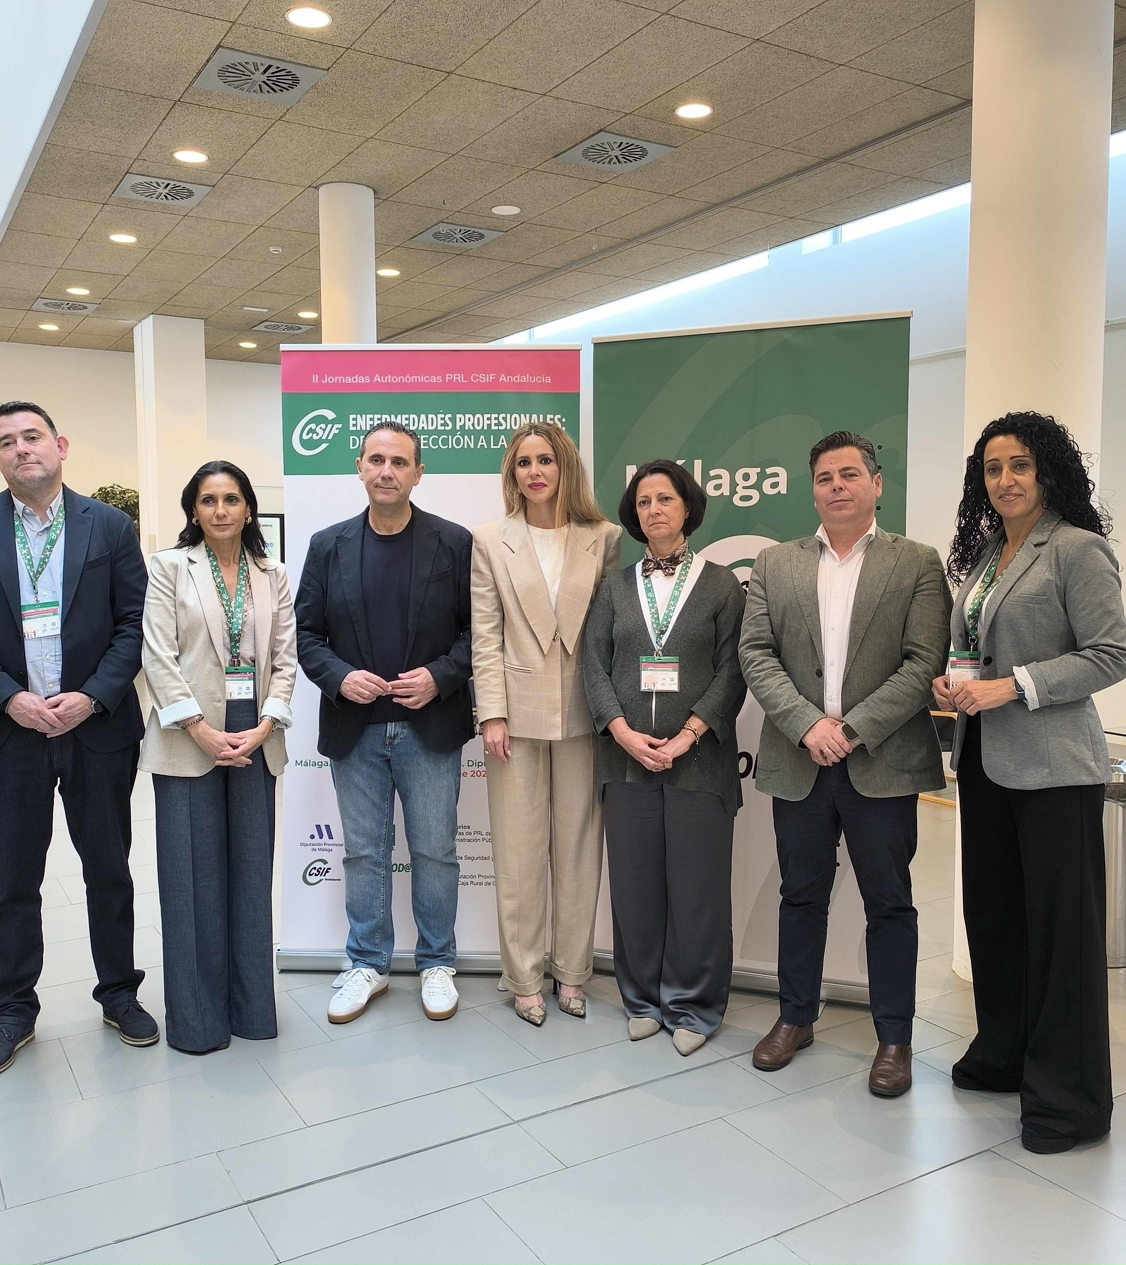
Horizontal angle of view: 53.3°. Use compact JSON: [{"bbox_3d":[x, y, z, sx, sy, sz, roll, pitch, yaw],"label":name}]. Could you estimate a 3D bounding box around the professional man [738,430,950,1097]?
[{"bbox_3d":[0.776,0.325,3.035,0.560,1.729,0.380,2,4,22],"label":"professional man"}]

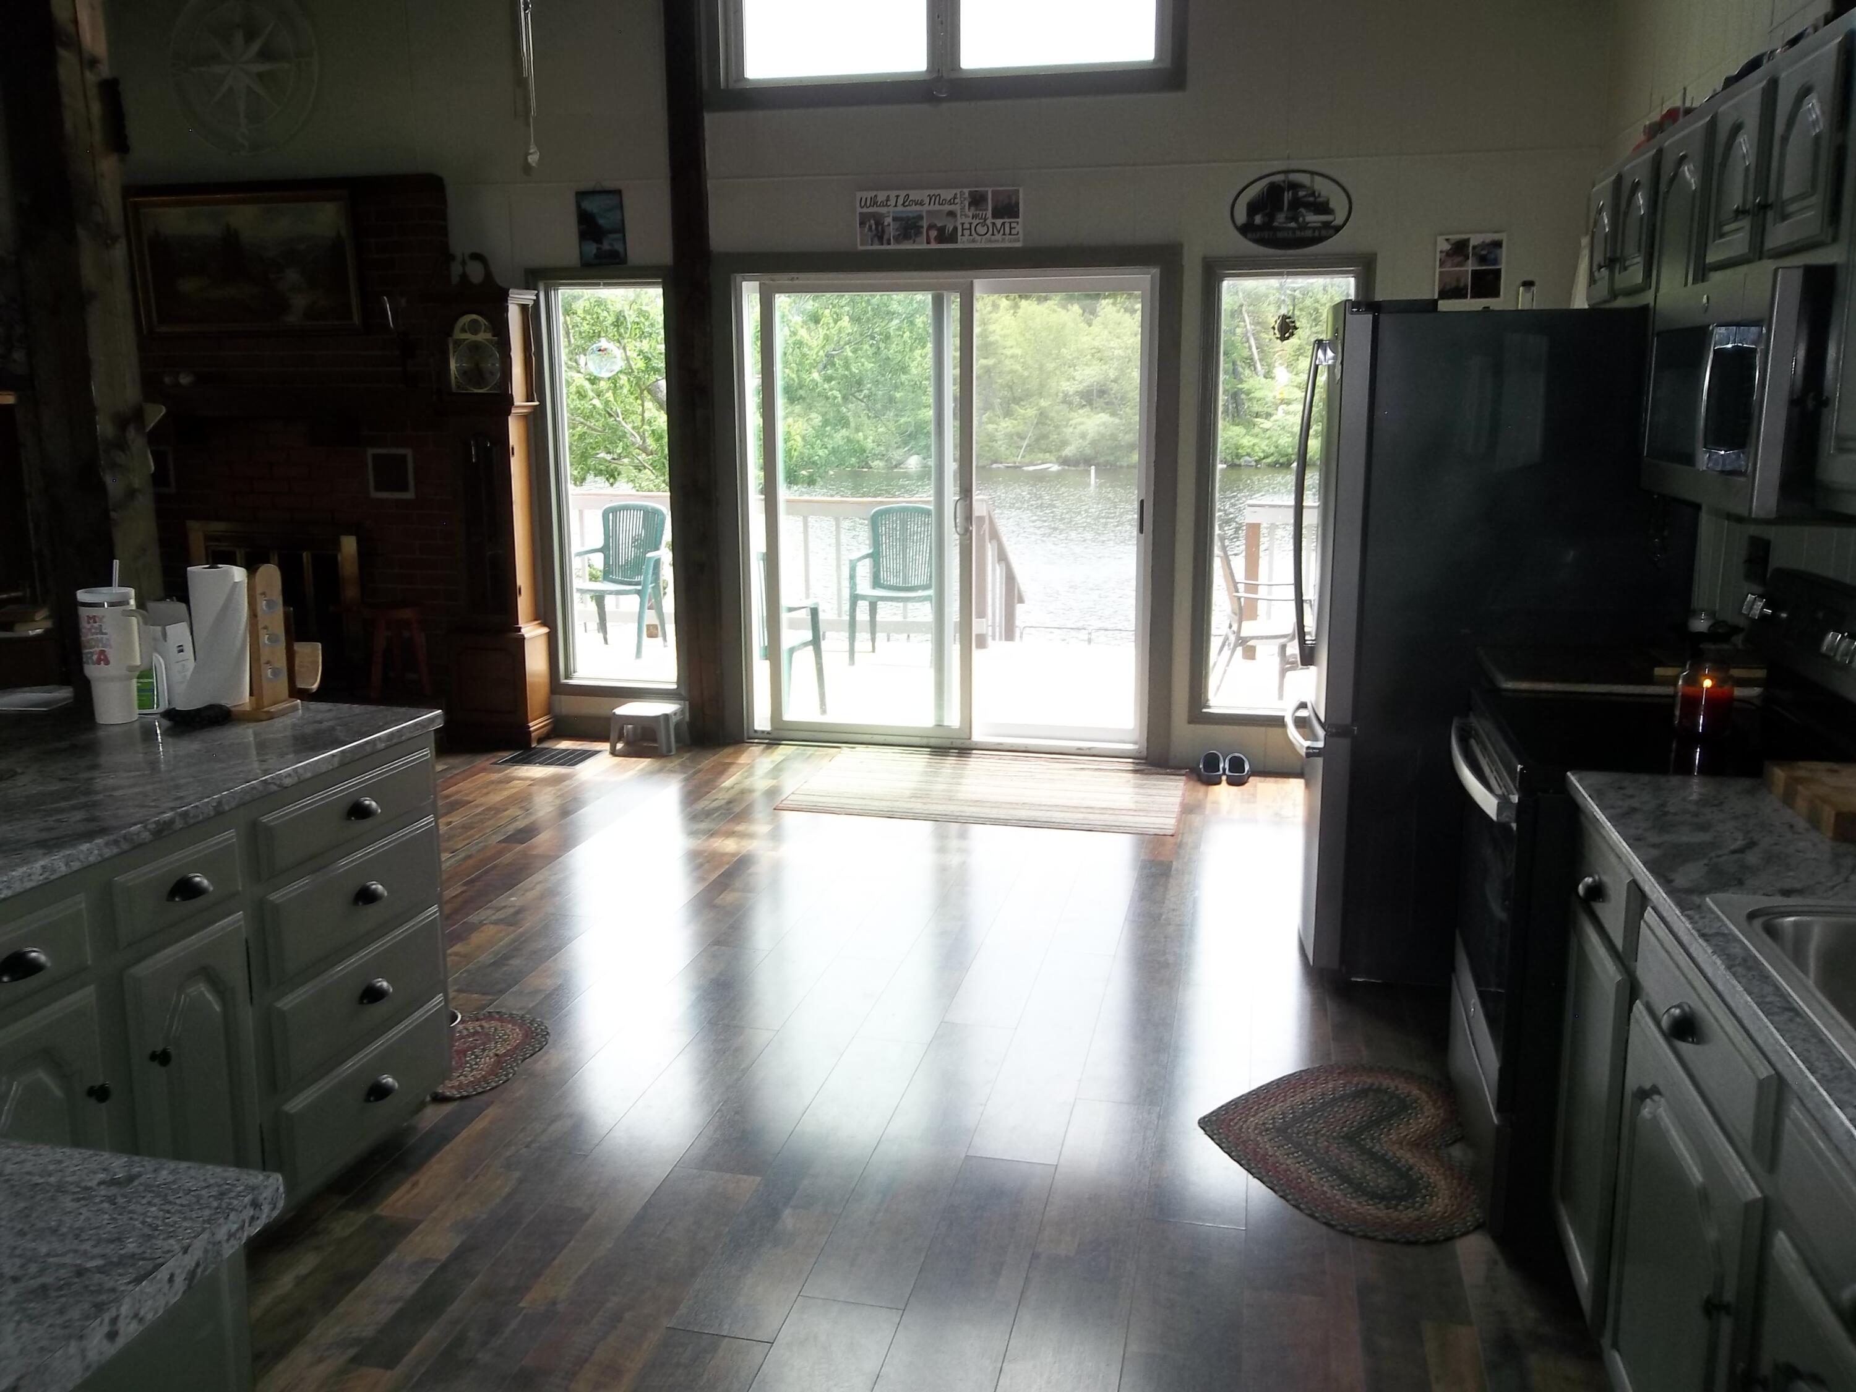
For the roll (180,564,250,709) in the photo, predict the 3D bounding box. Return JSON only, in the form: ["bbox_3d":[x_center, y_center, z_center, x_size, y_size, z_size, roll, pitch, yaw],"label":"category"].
[{"bbox_3d":[-1.534,-0.123,3.128,0.122,0.285,0.122,0,11,0],"label":"roll"}]

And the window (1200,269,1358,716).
[{"bbox_3d":[1.421,-0.801,5.902,0.557,1.811,0.100,2,12,13],"label":"window"}]

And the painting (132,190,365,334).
[{"bbox_3d":[-3.117,-1.973,6.594,1.154,0.613,0.050,2,12,13],"label":"painting"}]

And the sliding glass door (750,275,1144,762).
[{"bbox_3d":[0.063,-0.778,6.300,1.821,2.051,0.120,2,12,13],"label":"sliding glass door"}]

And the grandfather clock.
[{"bbox_3d":[-1.981,-0.837,6.524,0.450,2.130,0.290,2,12,13],"label":"grandfather clock"}]

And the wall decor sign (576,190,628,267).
[{"bbox_3d":[-1.415,-2.027,6.284,0.214,0.311,0.025,0,11,13],"label":"wall decor sign"}]

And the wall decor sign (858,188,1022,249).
[{"bbox_3d":[0.048,-1.966,5.967,0.696,0.223,0.020,2,12,13],"label":"wall decor sign"}]

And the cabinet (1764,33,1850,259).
[{"bbox_3d":[1.601,-0.893,2.363,0.320,0.322,0.340,2,12,13],"label":"cabinet"}]

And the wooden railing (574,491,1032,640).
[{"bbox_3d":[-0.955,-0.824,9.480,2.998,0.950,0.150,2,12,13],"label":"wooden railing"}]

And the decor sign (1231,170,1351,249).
[{"bbox_3d":[1.416,-1.897,5.648,0.454,0.292,0.020,2,12,13],"label":"decor sign"}]

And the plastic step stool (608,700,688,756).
[{"bbox_3d":[-1.253,0.153,6.517,0.330,0.185,0.240,2,12,13],"label":"plastic step stool"}]

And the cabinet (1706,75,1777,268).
[{"bbox_3d":[1.674,-0.979,2.730,0.310,0.318,0.326,2,12,13],"label":"cabinet"}]

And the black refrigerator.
[{"bbox_3d":[1.516,-0.171,4.070,0.935,1.765,0.830,2,12,13],"label":"black refrigerator"}]

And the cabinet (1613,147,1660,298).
[{"bbox_3d":[1.855,-1.121,3.440,0.320,0.317,0.360,2,12,13],"label":"cabinet"}]

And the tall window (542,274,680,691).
[{"bbox_3d":[-1.436,-0.930,6.544,0.578,1.826,0.100,2,12,13],"label":"tall window"}]

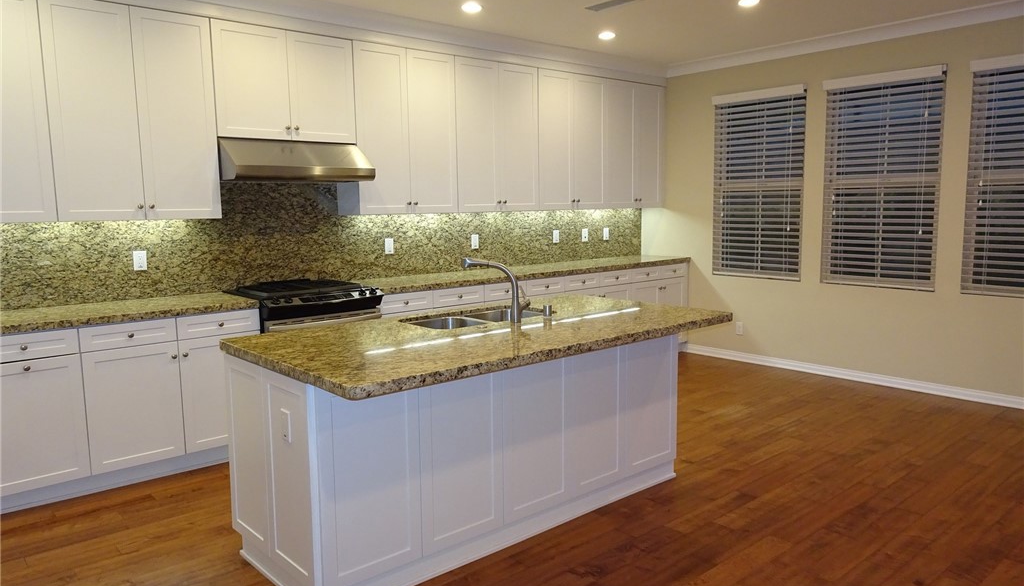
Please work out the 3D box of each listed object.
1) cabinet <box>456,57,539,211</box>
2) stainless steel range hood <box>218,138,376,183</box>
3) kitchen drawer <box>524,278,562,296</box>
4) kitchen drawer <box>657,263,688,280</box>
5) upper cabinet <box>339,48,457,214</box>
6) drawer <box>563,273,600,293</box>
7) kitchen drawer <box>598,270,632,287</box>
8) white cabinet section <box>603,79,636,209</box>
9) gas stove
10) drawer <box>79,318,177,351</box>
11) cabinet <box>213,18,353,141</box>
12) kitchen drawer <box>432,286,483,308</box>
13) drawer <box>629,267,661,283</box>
[{"bbox_3d":[-0.197,-1.220,5.654,0.834,1.142,0.320,-7,9,-40],"label":"cabinet"},{"bbox_3d":[-1.402,-0.826,4.478,0.891,0.248,0.594,-7,9,-40],"label":"stainless steel range hood"},{"bbox_3d":[0.123,-0.073,5.766,0.411,0.127,0.453,-7,9,-40],"label":"kitchen drawer"},{"bbox_3d":[1.370,-0.220,6.824,0.388,0.126,0.445,-7,9,-40],"label":"kitchen drawer"},{"bbox_3d":[-0.826,-1.144,5.113,0.830,1.142,0.320,-7,9,-40],"label":"upper cabinet"},{"bbox_3d":[0.440,-0.111,6.038,0.419,0.127,0.453,-7,9,-40],"label":"drawer"},{"bbox_3d":[0.759,-0.149,6.311,0.414,0.127,0.453,-7,9,-40],"label":"kitchen drawer"},{"bbox_3d":[0.906,-1.353,6.585,0.411,1.143,0.313,-7,9,-40],"label":"white cabinet section"},{"bbox_3d":[-1.322,0.441,4.603,0.780,0.952,0.725,-7,9,-40],"label":"gas stove"},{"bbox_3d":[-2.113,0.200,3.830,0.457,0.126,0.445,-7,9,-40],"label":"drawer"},{"bbox_3d":[-1.489,-1.292,4.516,0.900,0.667,0.347,-7,9,-40],"label":"cabinet"},{"bbox_3d":[-0.518,0.003,5.216,0.453,0.127,0.453,-7,9,-40],"label":"kitchen drawer"},{"bbox_3d":[1.070,-0.184,6.566,0.407,0.126,0.445,-7,9,-40],"label":"drawer"}]

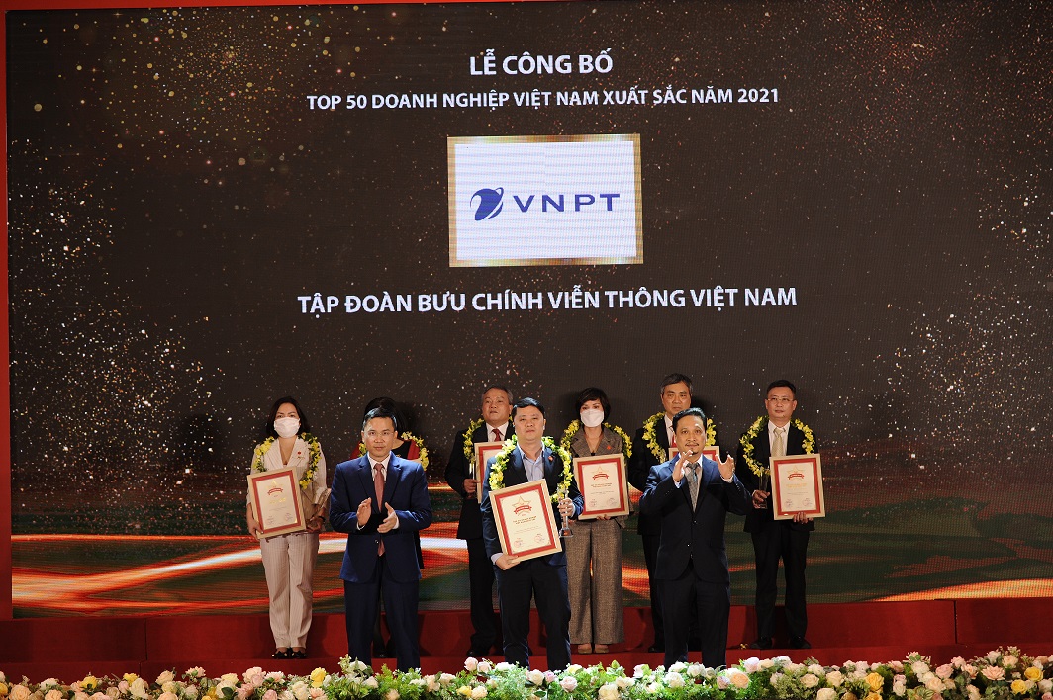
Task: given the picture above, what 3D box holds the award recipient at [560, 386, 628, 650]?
[{"bbox_3d":[0.436,1.086,15.200,0.480,1.670,0.420,-1,-3,0],"label":"award recipient"}]

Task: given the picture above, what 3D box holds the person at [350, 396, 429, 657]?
[{"bbox_3d":[-0.847,1.083,14.700,0.490,1.600,0.380,-1,-2,-2],"label":"person"}]

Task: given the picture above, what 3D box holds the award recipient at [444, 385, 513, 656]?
[{"bbox_3d":[-0.198,1.086,15.200,0.570,1.700,0.420,-1,-3,-2],"label":"award recipient"}]

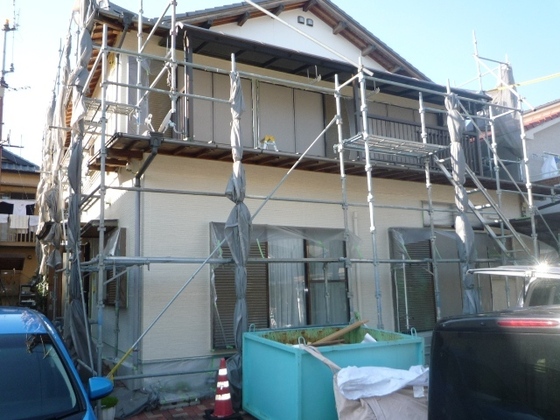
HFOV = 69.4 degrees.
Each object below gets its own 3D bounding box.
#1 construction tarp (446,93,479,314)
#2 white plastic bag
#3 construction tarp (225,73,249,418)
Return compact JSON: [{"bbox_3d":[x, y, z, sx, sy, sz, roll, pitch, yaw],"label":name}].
[{"bbox_3d":[3.000,0.150,6.620,0.280,4.350,0.280,2,-10,-24],"label":"construction tarp"},{"bbox_3d":[1.000,1.650,3.900,0.860,0.230,0.450,1,-10,-17],"label":"white plastic bag"},{"bbox_3d":[-0.600,0.220,5.710,0.330,4.800,0.290,2,-10,-24],"label":"construction tarp"}]

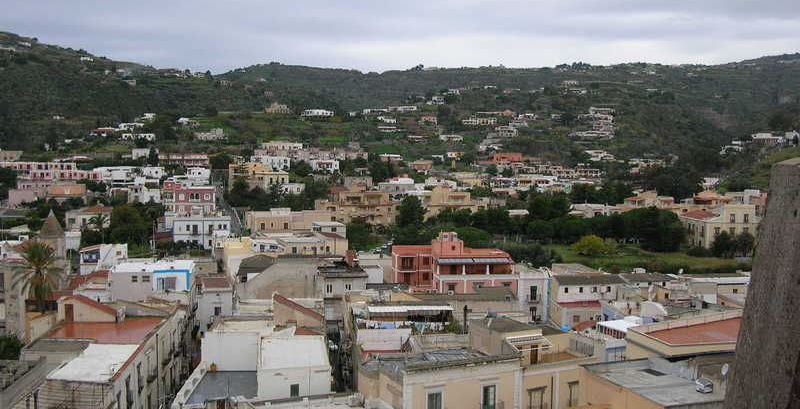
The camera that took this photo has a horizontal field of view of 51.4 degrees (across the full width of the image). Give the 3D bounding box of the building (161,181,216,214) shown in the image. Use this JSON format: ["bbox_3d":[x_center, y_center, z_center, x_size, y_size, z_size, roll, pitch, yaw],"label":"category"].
[{"bbox_3d":[-59.210,-0.760,236.530,14.000,11.000,11.500,0,5,-8],"label":"building"}]

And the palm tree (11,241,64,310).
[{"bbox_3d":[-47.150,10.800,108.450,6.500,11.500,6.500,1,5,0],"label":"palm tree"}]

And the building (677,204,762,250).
[{"bbox_3d":[98.230,6.260,253.670,17.500,13.300,16.500,0,5,-7],"label":"building"}]

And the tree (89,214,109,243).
[{"bbox_3d":[-71.810,5.970,198.080,4.800,7.400,4.800,1,5,0],"label":"tree"}]

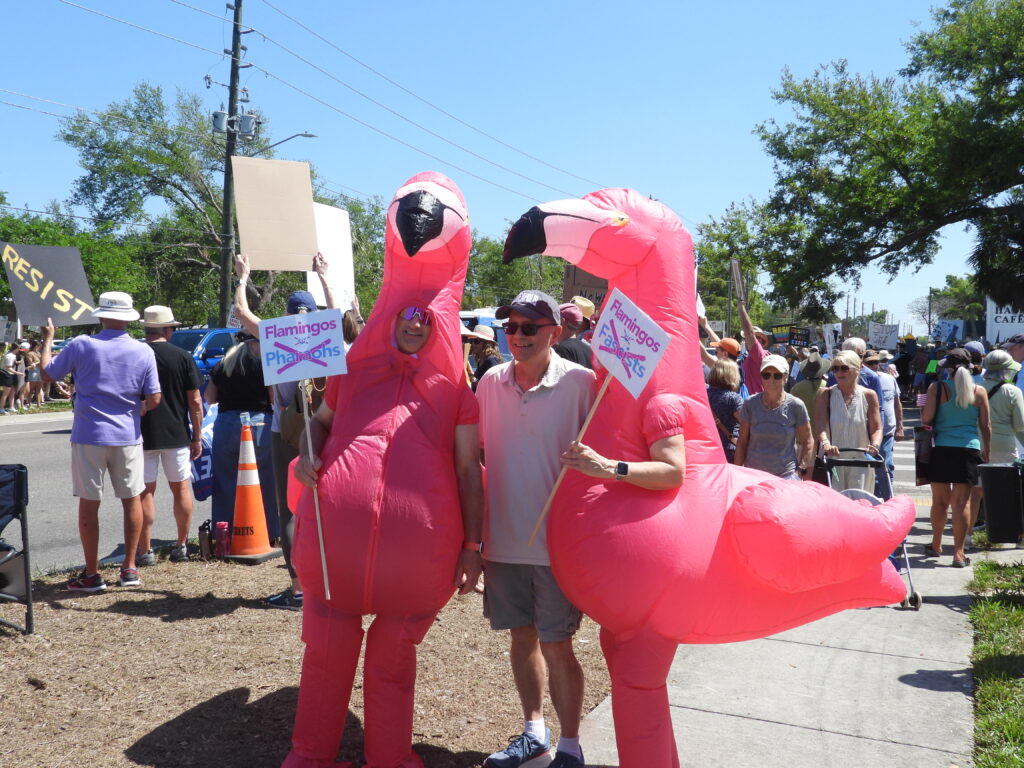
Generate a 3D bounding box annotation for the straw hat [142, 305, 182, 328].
[{"bbox_3d":[-2.536,-0.488,6.850,0.285,0.145,0.315,5,2,22],"label":"straw hat"}]

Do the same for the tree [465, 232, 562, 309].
[{"bbox_3d":[0.100,-4.457,51.869,7.500,8.200,7.000,0,2,0],"label":"tree"}]

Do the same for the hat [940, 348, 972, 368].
[{"bbox_3d":[3.397,-0.195,7.250,0.180,0.145,0.260,-1,2,-14],"label":"hat"}]

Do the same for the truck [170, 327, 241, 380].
[{"bbox_3d":[-6.020,-0.107,19.410,2.020,1.950,5.750,1,2,26],"label":"truck"}]

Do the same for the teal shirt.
[{"bbox_3d":[3.412,0.234,7.250,0.345,0.520,0.260,1,2,23],"label":"teal shirt"}]

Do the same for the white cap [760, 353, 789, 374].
[{"bbox_3d":[1.650,-0.123,5.950,0.170,0.135,0.250,1,2,25],"label":"white cap"}]

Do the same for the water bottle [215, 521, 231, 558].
[{"bbox_3d":[-2.061,1.112,6.750,0.088,0.255,0.088,1,2,0],"label":"water bottle"}]

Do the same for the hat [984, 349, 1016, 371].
[{"bbox_3d":[4.042,-0.181,7.800,0.330,0.190,0.280,-1,3,-37],"label":"hat"}]

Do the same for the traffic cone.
[{"bbox_3d":[-1.832,0.755,6.620,0.360,0.910,0.360,1,2,21],"label":"traffic cone"}]

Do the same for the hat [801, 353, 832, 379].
[{"bbox_3d":[2.895,-0.181,9.000,0.310,0.190,0.350,4,11,17],"label":"hat"}]

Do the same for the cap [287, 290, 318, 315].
[{"bbox_3d":[-1.250,-0.483,5.650,0.180,0.155,0.260,0,2,-12],"label":"cap"}]

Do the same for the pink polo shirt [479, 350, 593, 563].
[{"bbox_3d":[0.095,0.280,3.600,0.520,0.790,0.300,0,2,12],"label":"pink polo shirt"}]

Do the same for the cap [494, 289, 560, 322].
[{"bbox_3d":[0.060,-0.285,3.530,0.180,0.140,0.270,1,3,35],"label":"cap"}]

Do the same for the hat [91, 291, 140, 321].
[{"bbox_3d":[-2.615,-0.515,6.250,0.315,0.170,0.340,5,2,-24],"label":"hat"}]

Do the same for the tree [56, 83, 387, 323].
[{"bbox_3d":[-9.514,-4.699,31.000,9.900,10.000,9.000,0,2,-16],"label":"tree"}]

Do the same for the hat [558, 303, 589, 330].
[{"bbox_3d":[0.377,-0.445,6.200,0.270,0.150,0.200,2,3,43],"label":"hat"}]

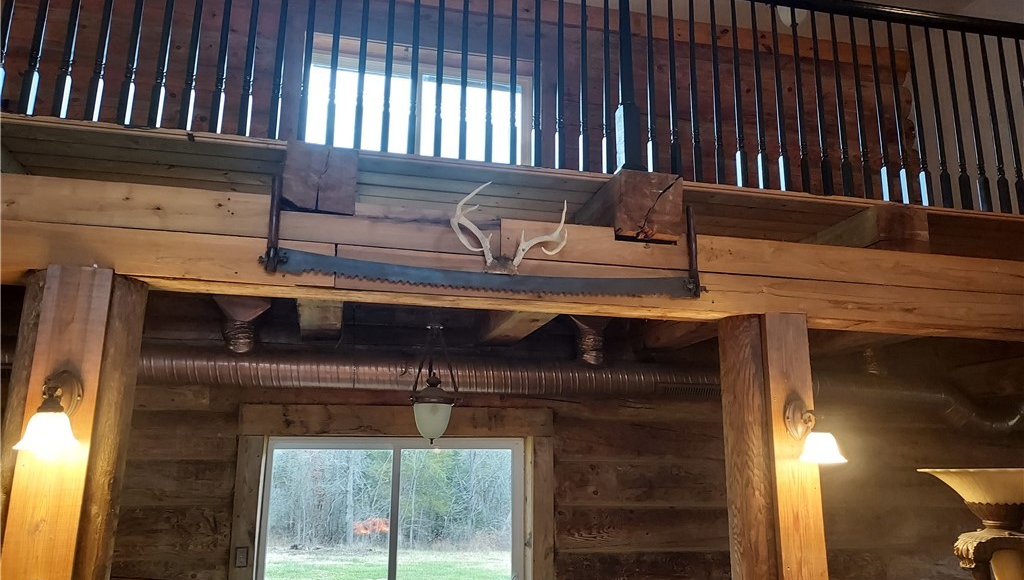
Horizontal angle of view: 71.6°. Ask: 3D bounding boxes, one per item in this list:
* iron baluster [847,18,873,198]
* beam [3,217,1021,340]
[{"bbox_3d":[1.539,-0.814,3.140,0.032,0.878,0.032,4,-12,-12],"label":"iron baluster"},{"bbox_3d":[0.280,0.001,2.759,4.050,0.157,0.250,4,-12,-12],"label":"beam"}]

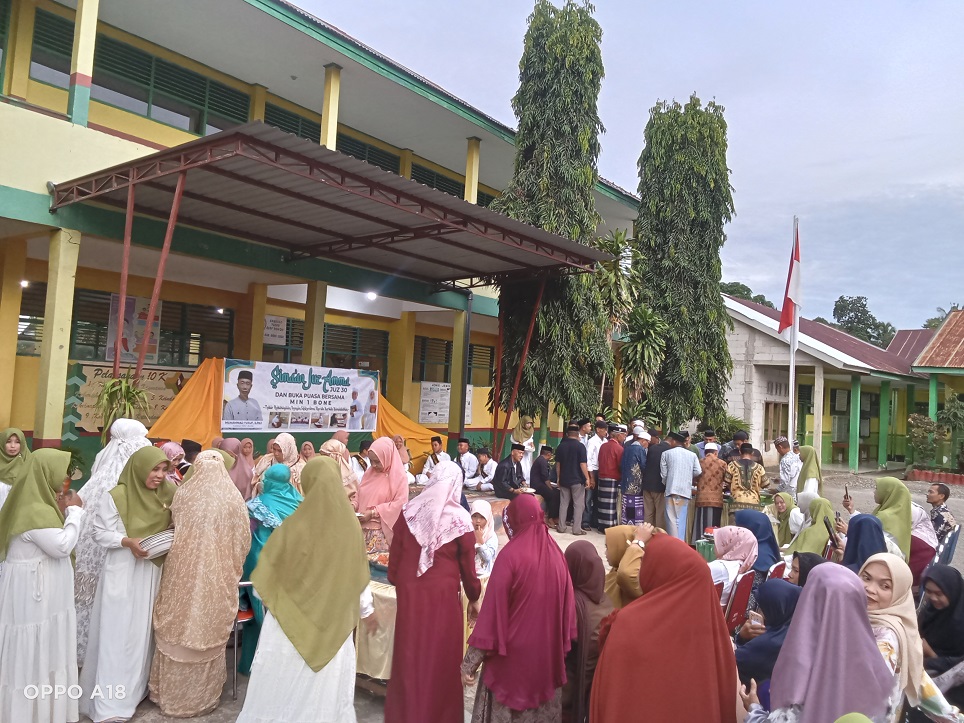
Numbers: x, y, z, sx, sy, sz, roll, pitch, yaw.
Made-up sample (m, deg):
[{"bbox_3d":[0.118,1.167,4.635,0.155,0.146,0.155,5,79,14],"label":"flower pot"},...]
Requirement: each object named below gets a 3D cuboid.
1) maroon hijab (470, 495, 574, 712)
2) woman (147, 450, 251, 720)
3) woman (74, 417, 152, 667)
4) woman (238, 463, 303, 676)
[{"bbox_3d":[0.187,1.083,3.380,0.440,0.930,0.360,4,-3,-17],"label":"maroon hijab"},{"bbox_3d":[-1.681,1.289,4.482,0.530,1.500,0.400,3,-3,-14],"label":"woman"},{"bbox_3d":[-2.443,1.210,5.001,0.520,1.640,0.420,2,-3,12],"label":"woman"},{"bbox_3d":[-1.426,1.388,5.102,0.460,1.390,0.440,3,-3,-7],"label":"woman"}]

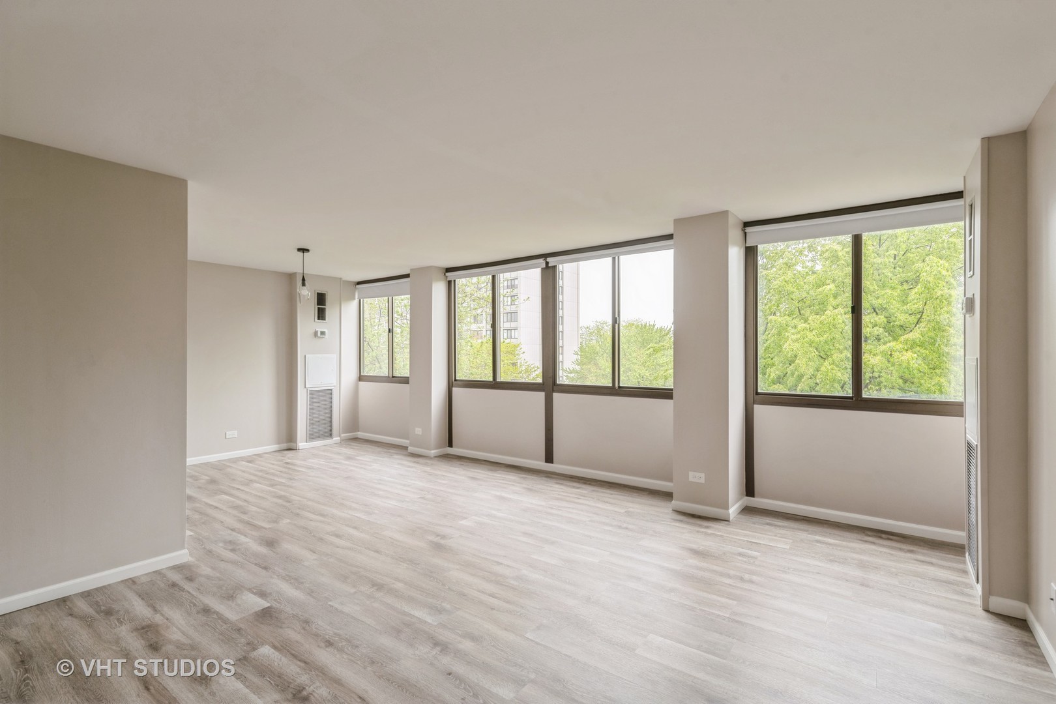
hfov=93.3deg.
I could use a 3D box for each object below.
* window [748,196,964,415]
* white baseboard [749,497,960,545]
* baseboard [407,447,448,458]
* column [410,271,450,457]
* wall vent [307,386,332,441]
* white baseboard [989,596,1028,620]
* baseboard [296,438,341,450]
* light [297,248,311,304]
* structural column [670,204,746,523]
[{"bbox_3d":[2.476,-0.303,3.844,1.490,1.510,0.080,0,0,37],"label":"window"},{"bbox_3d":[2.437,1.272,3.811,1.455,0.080,0.016,0,0,37],"label":"white baseboard"},{"bbox_3d":[-1.305,1.277,6.479,0.465,0.078,0.275,0,0,37],"label":"baseboard"},{"bbox_3d":[-1.299,0.118,6.480,0.445,2.395,0.270,0,0,37],"label":"column"},{"bbox_3d":[-2.898,0.871,6.965,0.025,0.740,0.400,0,0,37],"label":"wall vent"},{"bbox_3d":[2.386,1.270,2.480,0.140,0.079,0.015,0,0,37],"label":"white baseboard"},{"bbox_3d":[-2.901,1.277,6.973,0.016,0.077,0.620,0,0,37],"label":"baseboard"},{"bbox_3d":[-2.349,-0.803,5.230,0.140,0.560,0.140,0,0,37],"label":"light"},{"bbox_3d":[1.533,0.108,4.206,0.455,2.410,0.490,0,0,37],"label":"structural column"}]

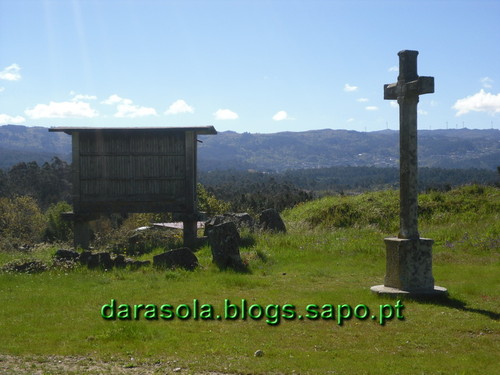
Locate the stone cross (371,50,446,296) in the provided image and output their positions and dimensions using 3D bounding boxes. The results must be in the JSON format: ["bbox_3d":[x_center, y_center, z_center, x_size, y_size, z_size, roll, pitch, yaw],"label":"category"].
[{"bbox_3d":[2.430,-0.240,13.000,1.150,3.680,1.180,0,0,-19],"label":"stone cross"}]

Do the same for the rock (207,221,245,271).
[{"bbox_3d":[-0.426,1.007,14.800,0.630,0.860,0.480,0,1,0],"label":"rock"}]

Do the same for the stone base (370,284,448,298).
[{"bbox_3d":[2.265,1.470,12.100,1.090,0.080,1.090,0,1,0],"label":"stone base"}]

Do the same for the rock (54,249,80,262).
[{"bbox_3d":[-3.683,1.377,17.200,0.514,0.293,0.380,0,0,0],"label":"rock"}]

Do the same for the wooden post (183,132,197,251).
[{"bbox_3d":[-1.335,0.044,18.800,0.290,2.600,0.270,0,1,0],"label":"wooden post"}]

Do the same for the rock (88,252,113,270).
[{"bbox_3d":[-2.632,1.294,14.900,0.450,0.320,0.360,0,1,0],"label":"rock"}]

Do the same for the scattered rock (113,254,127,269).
[{"bbox_3d":[-2.496,1.420,16.300,0.262,0.277,0.260,0,0,0],"label":"scattered rock"}]

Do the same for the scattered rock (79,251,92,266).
[{"bbox_3d":[-3.204,1.393,16.600,0.267,0.331,0.280,0,0,0],"label":"scattered rock"}]

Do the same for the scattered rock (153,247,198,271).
[{"bbox_3d":[-1.403,1.351,16.100,0.842,0.453,0.580,0,0,0],"label":"scattered rock"}]

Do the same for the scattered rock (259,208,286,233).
[{"bbox_3d":[0.573,0.840,21.500,0.700,0.610,0.550,0,1,0],"label":"scattered rock"}]

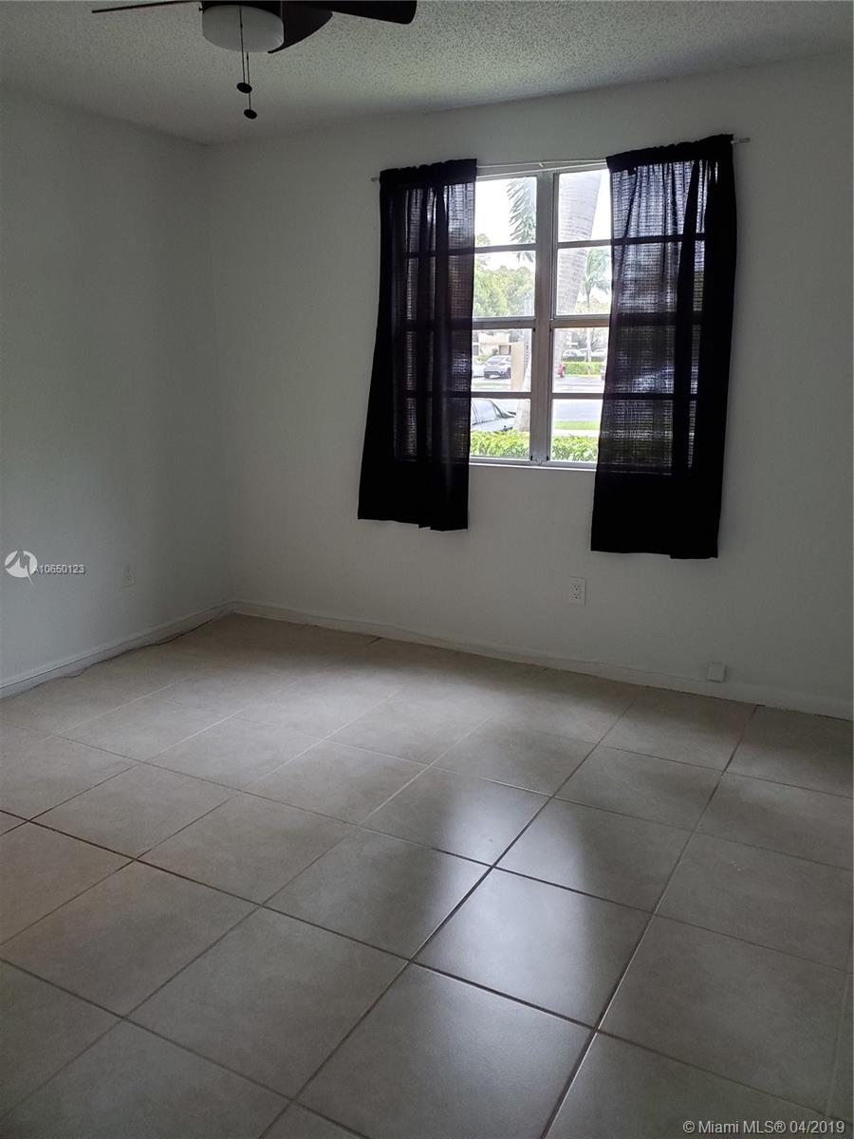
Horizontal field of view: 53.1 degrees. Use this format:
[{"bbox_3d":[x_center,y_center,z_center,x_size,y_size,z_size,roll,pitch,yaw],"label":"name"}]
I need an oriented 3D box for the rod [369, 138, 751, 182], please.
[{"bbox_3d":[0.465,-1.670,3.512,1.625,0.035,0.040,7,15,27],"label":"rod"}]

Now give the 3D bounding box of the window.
[{"bbox_3d":[0.510,-1.067,3.710,1.430,1.237,0.100,7,15,27],"label":"window"}]

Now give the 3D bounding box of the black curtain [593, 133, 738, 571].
[{"bbox_3d":[0.950,-0.839,3.436,0.533,1.614,0.090,7,15,27],"label":"black curtain"}]

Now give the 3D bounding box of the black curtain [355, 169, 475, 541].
[{"bbox_3d":[-0.069,-0.987,3.946,0.635,1.620,0.090,7,15,27],"label":"black curtain"}]

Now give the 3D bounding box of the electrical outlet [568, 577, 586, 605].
[{"bbox_3d":[0.676,0.099,3.856,0.076,0.122,0.010,7,15,27],"label":"electrical outlet"}]

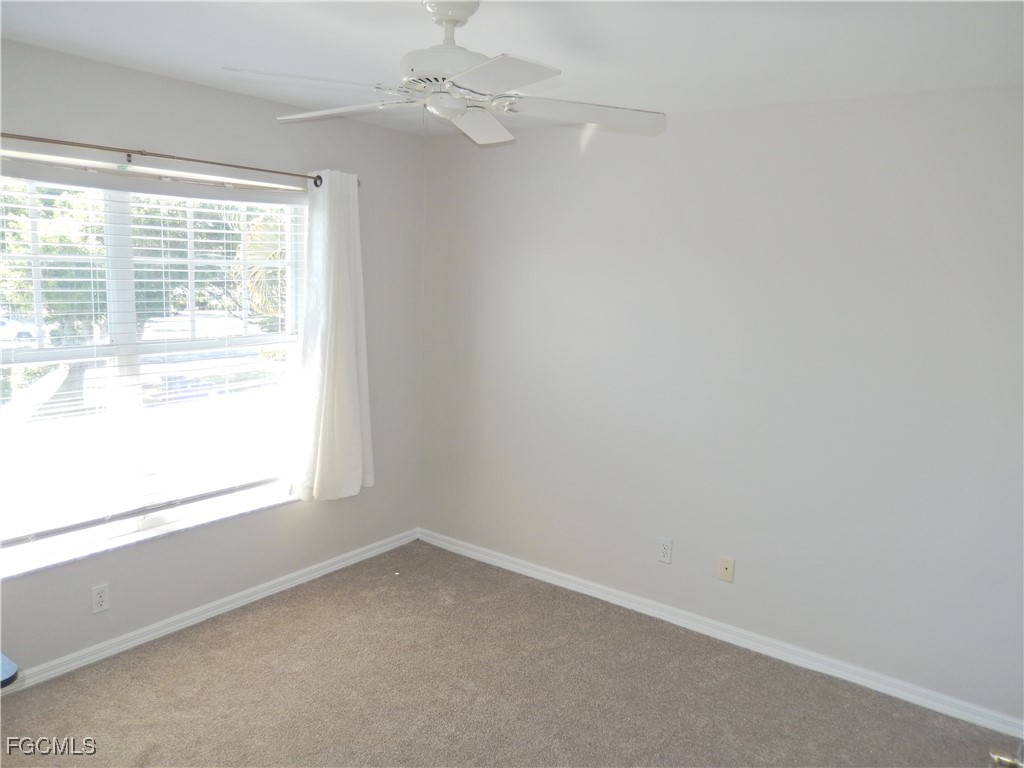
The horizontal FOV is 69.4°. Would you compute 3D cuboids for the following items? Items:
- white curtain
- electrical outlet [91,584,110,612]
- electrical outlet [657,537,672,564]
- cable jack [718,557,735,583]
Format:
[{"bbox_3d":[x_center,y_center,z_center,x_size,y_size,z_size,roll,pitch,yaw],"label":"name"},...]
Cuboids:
[{"bbox_3d":[-0.904,-0.227,3.863,0.130,1.690,0.530,9,11,36],"label":"white curtain"},{"bbox_3d":[-1.719,0.898,3.092,0.010,0.115,0.070,9,11,36],"label":"electrical outlet"},{"bbox_3d":[0.752,0.821,3.648,0.071,0.117,0.010,9,11,36],"label":"electrical outlet"},{"bbox_3d":[1.005,0.872,3.466,0.070,0.115,0.010,9,11,36],"label":"cable jack"}]

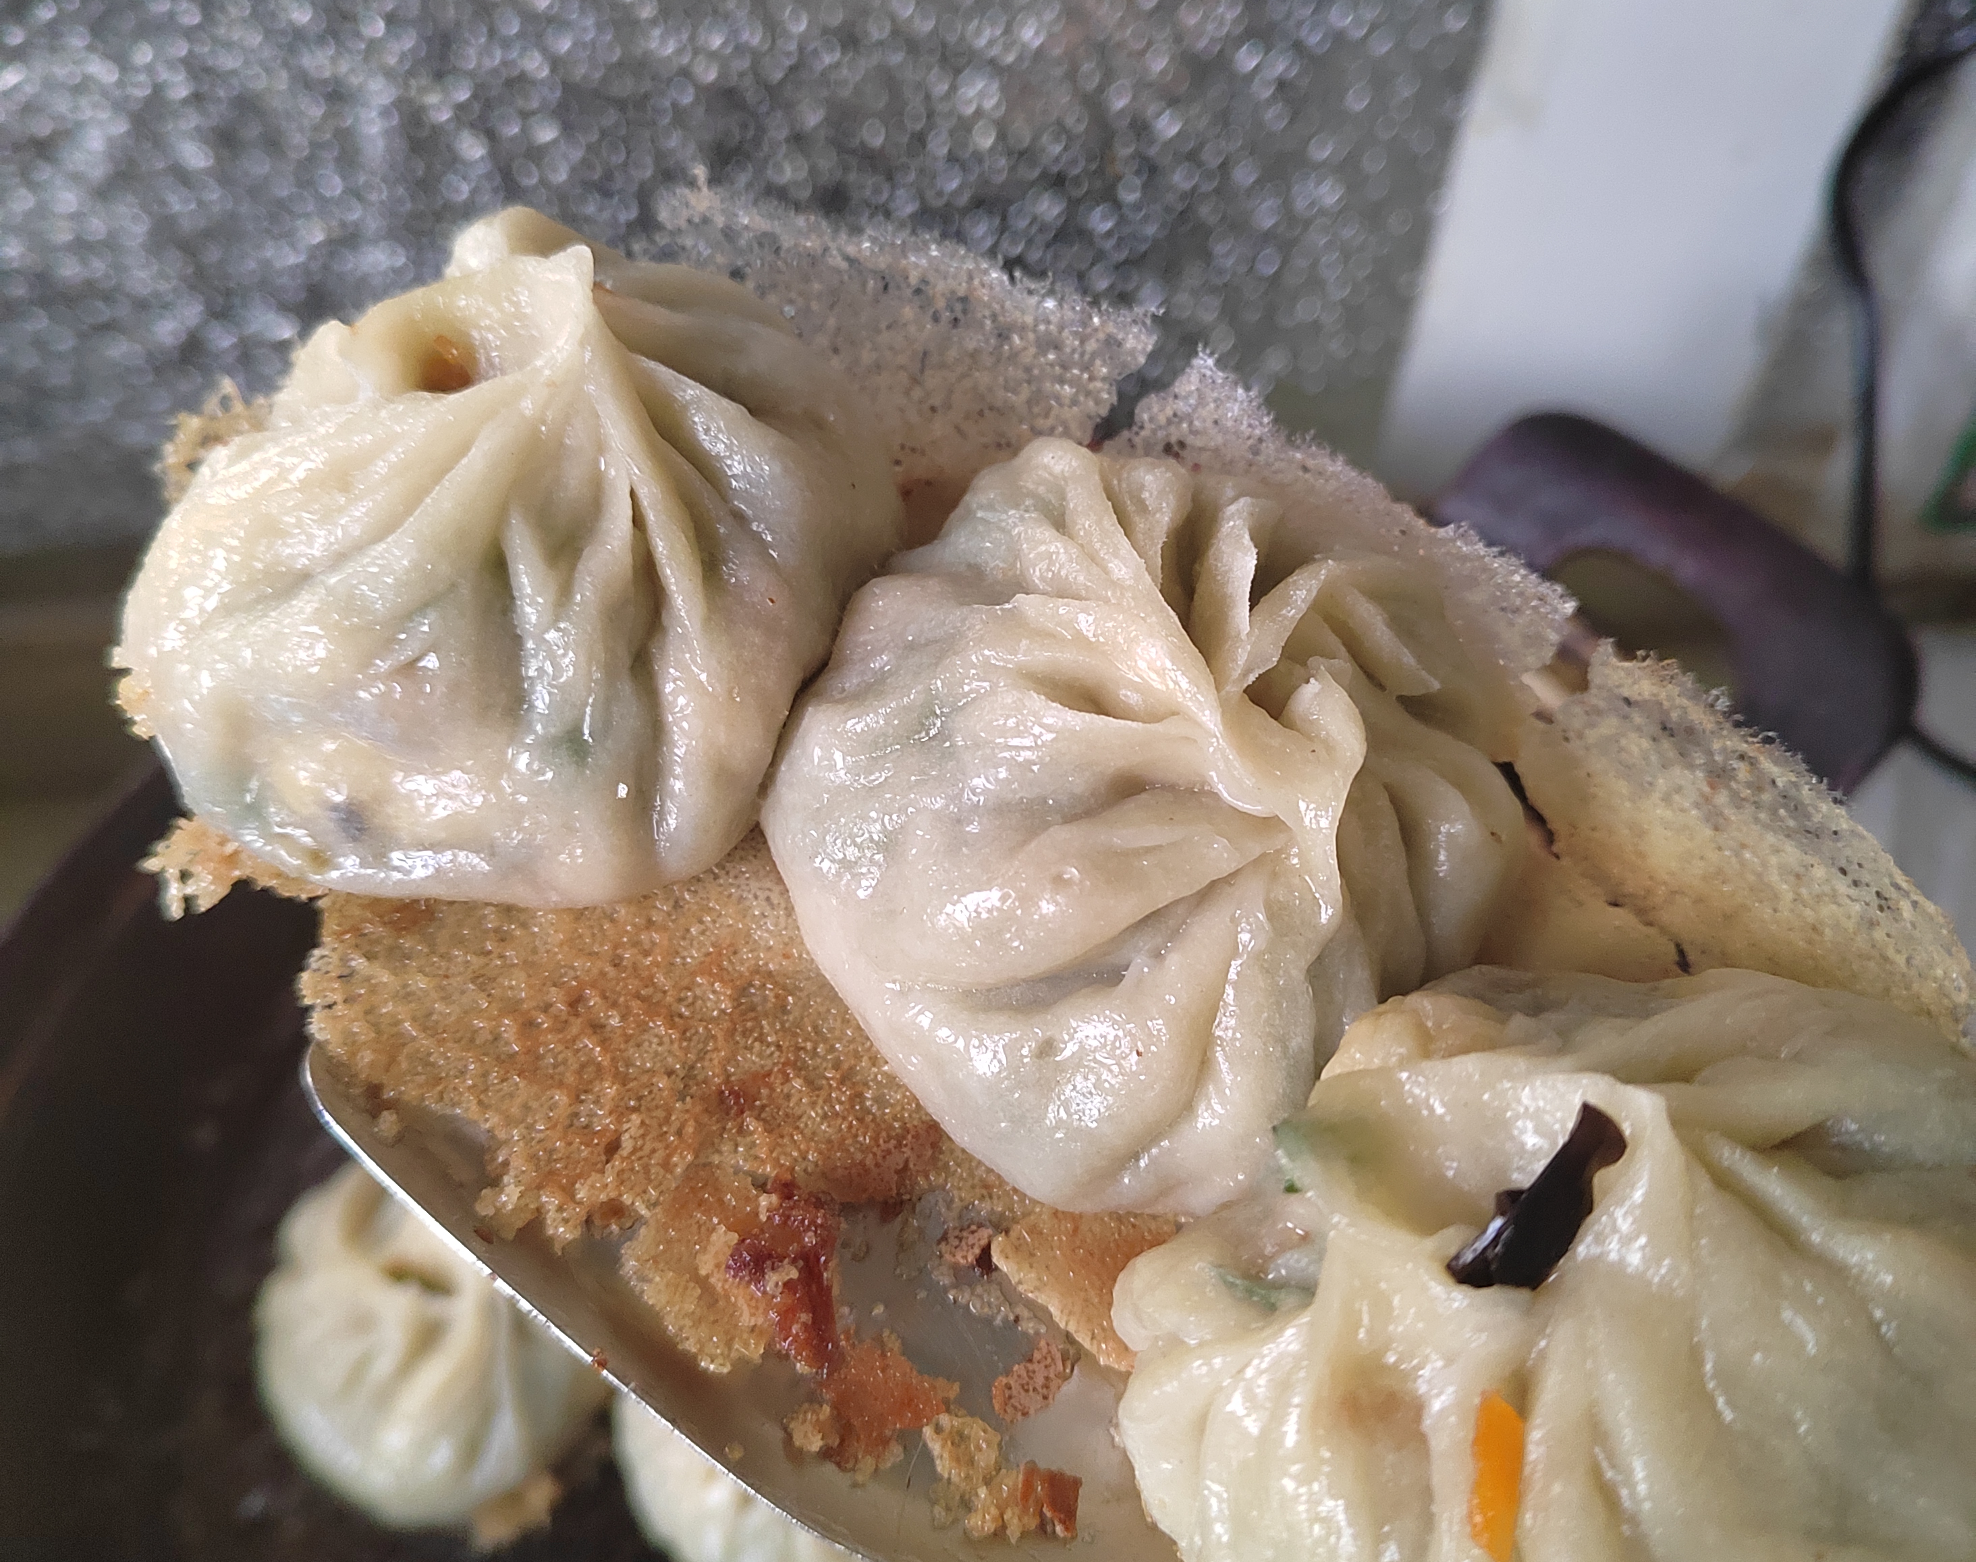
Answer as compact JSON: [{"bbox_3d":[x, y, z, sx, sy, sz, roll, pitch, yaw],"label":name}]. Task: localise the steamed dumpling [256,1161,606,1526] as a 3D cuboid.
[{"bbox_3d":[-0.100,0.097,0.314,0.064,0.043,0.064,0,46,0],"label":"steamed dumpling"}]

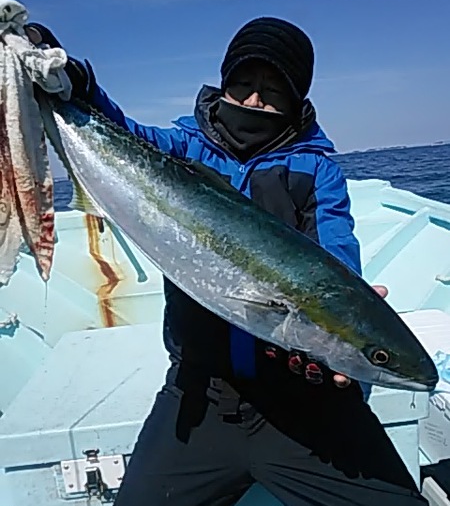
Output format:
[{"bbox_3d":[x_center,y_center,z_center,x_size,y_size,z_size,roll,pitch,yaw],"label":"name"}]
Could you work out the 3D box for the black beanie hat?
[{"bbox_3d":[0.096,-0.434,1.090,0.205,0.190,0.235,7,14,6],"label":"black beanie hat"}]

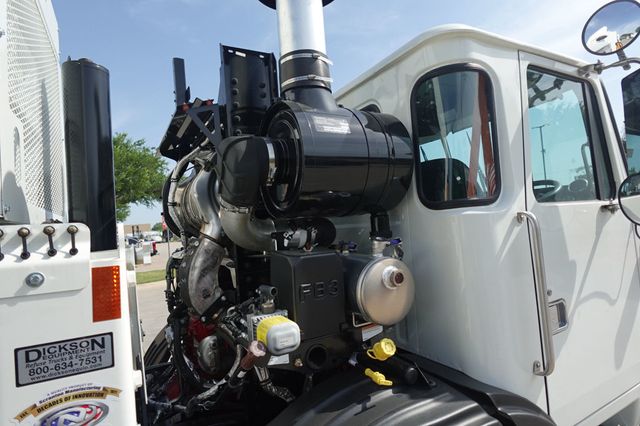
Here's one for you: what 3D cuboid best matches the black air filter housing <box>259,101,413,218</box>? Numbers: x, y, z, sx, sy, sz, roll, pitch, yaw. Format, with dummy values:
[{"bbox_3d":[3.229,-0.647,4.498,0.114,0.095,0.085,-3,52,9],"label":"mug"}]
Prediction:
[{"bbox_3d":[0.043,-0.182,1.285,0.420,0.385,0.385,-3,-1,-29],"label":"black air filter housing"}]

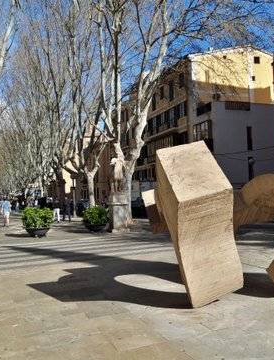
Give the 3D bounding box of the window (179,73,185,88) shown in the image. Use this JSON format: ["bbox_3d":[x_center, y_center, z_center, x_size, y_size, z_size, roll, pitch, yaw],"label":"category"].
[{"bbox_3d":[4.901,-10.764,39.000,0.200,1.450,1.150,-1,-2,-21],"label":"window"}]

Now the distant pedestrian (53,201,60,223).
[{"bbox_3d":[-5.348,2.014,23.901,0.500,1.680,0.420,0,-3,-22],"label":"distant pedestrian"}]

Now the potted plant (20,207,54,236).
[{"bbox_3d":[-4.176,1.747,15.174,1.260,1.220,1.260,-1,-2,-21],"label":"potted plant"}]

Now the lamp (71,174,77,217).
[{"bbox_3d":[-4.804,1.248,27.687,0.360,3.150,0.360,-1,-2,-21],"label":"lamp"}]

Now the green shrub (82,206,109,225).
[{"bbox_3d":[-1.878,1.620,16.316,1.150,0.780,1.150,-1,-2,-21],"label":"green shrub"}]

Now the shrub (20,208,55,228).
[{"bbox_3d":[-4.124,1.545,14.910,1.300,0.860,1.300,0,-3,-22],"label":"shrub"}]

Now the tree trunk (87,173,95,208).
[{"bbox_3d":[-3.536,1.093,28.139,0.500,3.250,0.500,-1,-2,-21],"label":"tree trunk"}]

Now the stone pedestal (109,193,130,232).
[{"bbox_3d":[-0.759,1.422,15.626,0.700,1.670,0.700,-1,-2,-21],"label":"stone pedestal"}]

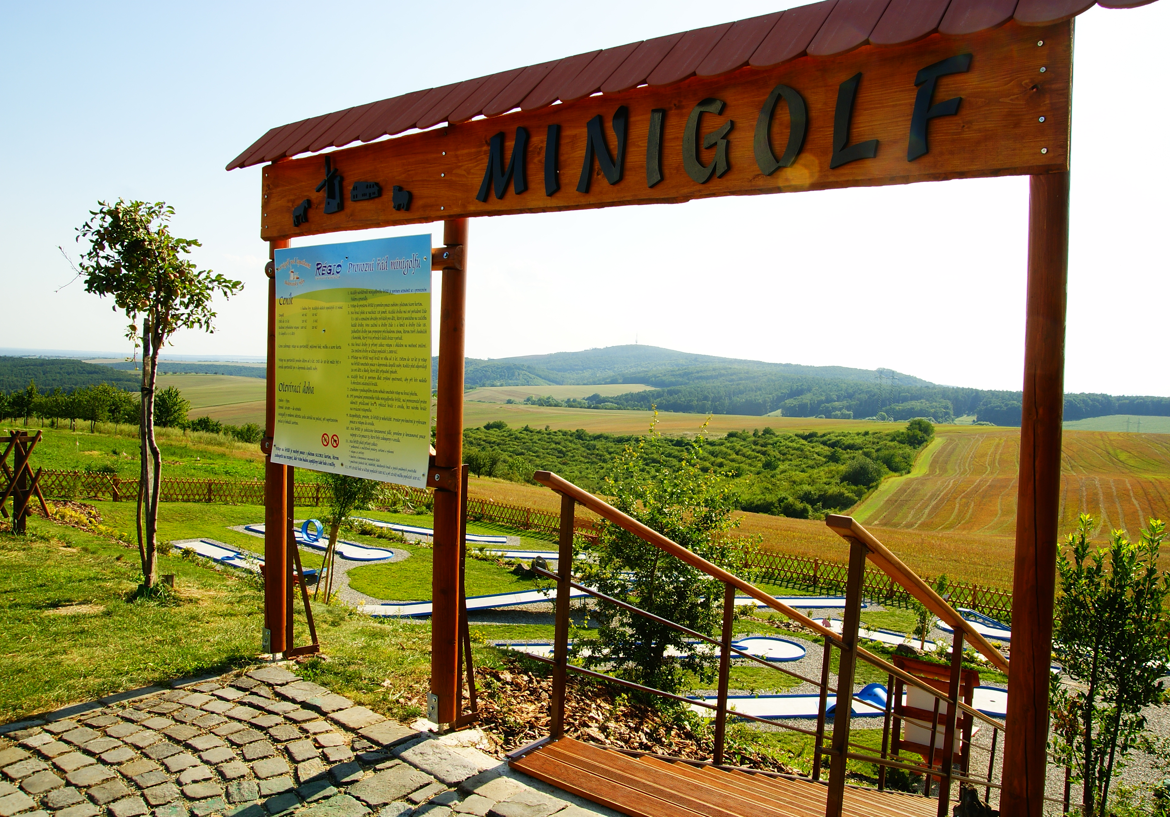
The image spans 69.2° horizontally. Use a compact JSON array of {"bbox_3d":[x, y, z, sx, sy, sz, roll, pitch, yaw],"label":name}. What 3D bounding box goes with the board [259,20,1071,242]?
[{"bbox_3d":[-0.177,-0.909,3.190,3.520,0.375,0.055,4,3,36],"label":"board"}]

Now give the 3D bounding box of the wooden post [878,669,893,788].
[{"bbox_3d":[2.543,2.740,7.207,0.043,1.029,0.043,4,3,36],"label":"wooden post"}]

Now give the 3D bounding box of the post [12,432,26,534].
[{"bbox_3d":[-4.806,0.631,7.211,0.075,0.852,0.075,4,3,36],"label":"post"}]

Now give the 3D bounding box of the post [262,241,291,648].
[{"bbox_3d":[-1.559,0.119,4.319,0.105,2.311,0.105,4,3,36],"label":"post"}]

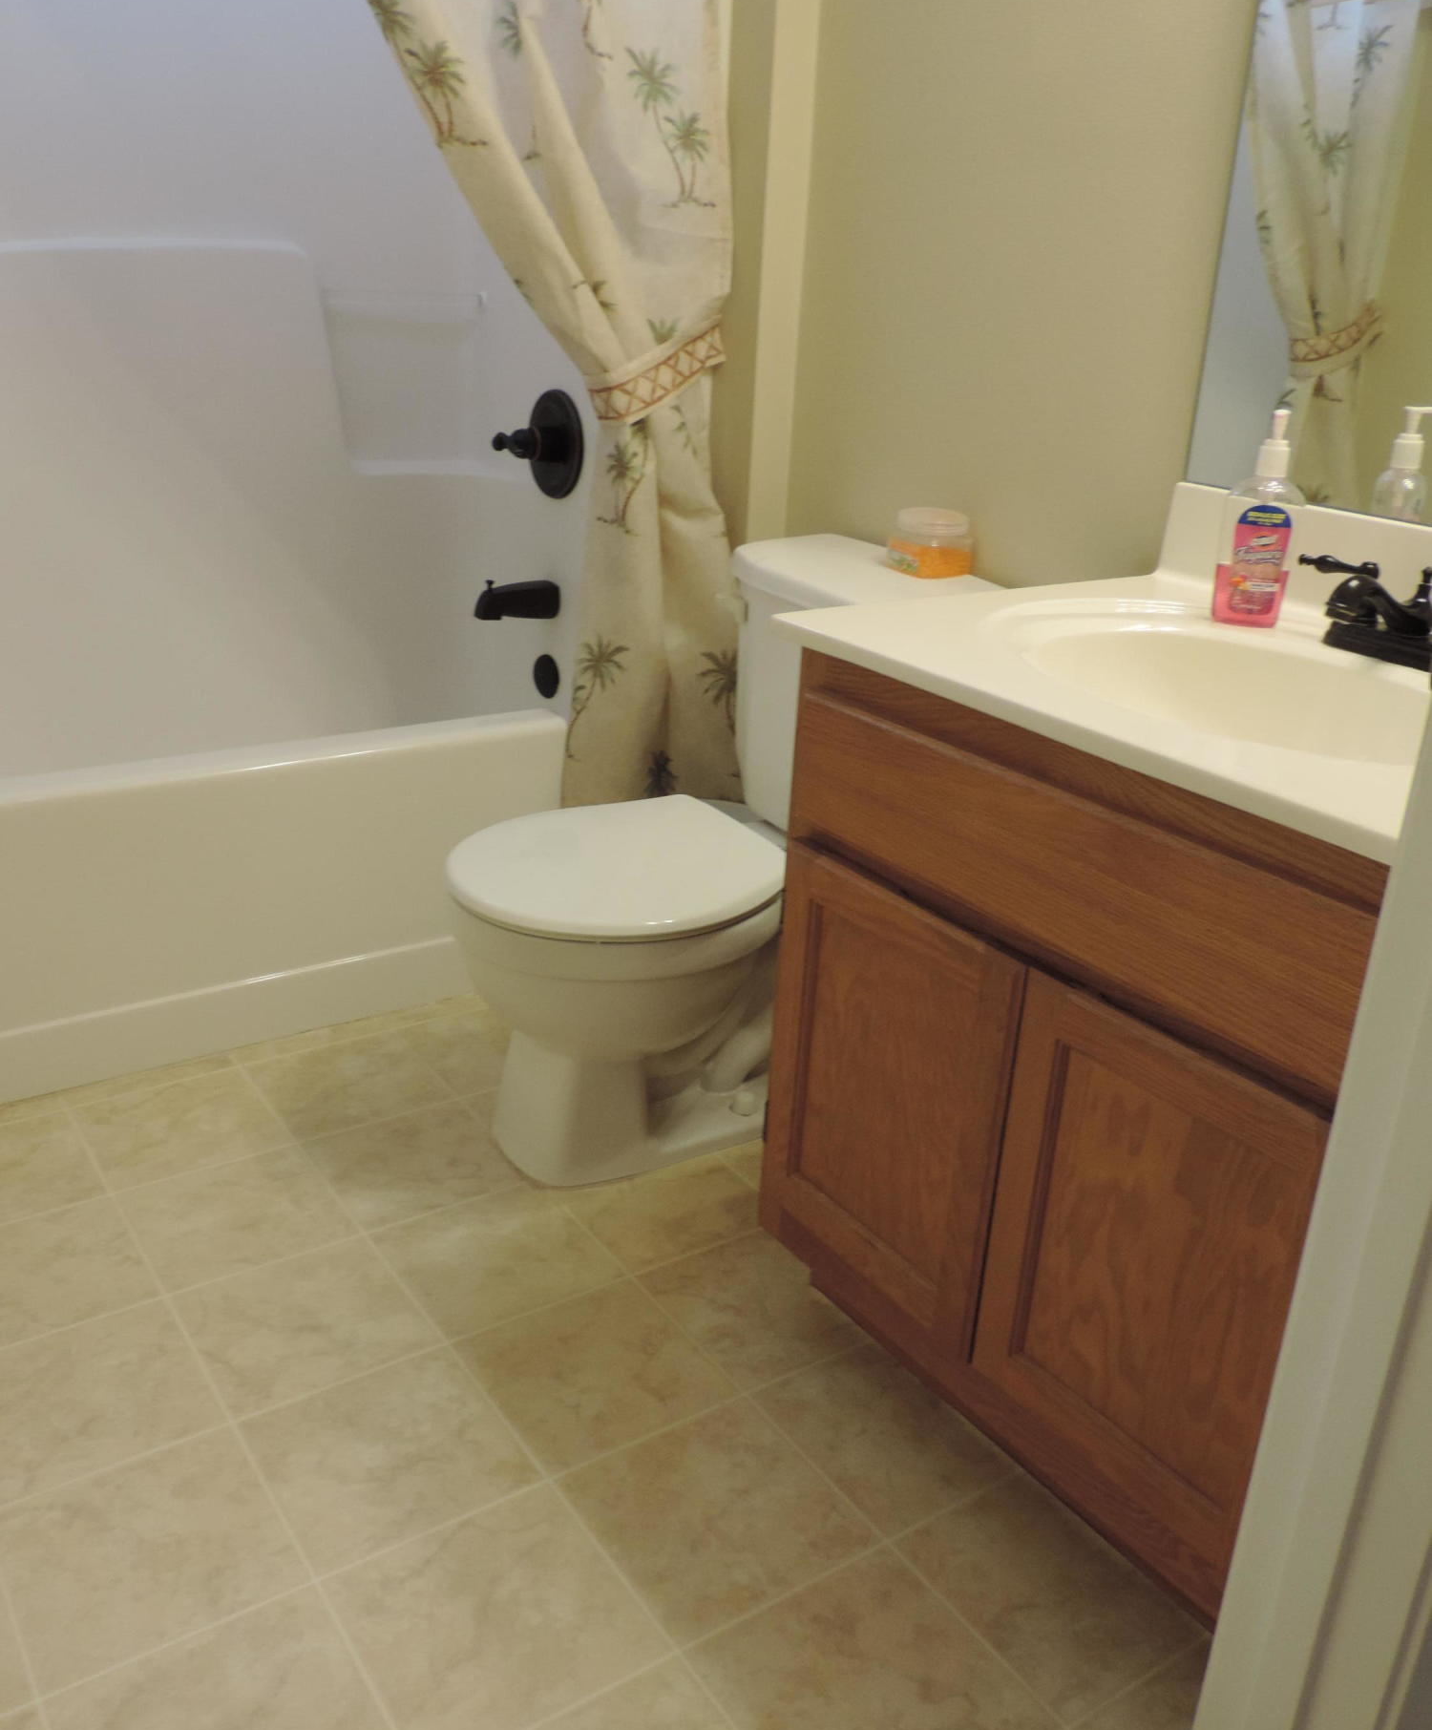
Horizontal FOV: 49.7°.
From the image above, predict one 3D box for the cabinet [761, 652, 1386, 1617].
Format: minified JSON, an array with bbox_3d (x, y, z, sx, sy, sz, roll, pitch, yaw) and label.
[{"bbox_3d":[0.458,0.211,1.478,0.545,0.765,0.670,-12,26,-32],"label":"cabinet"}]

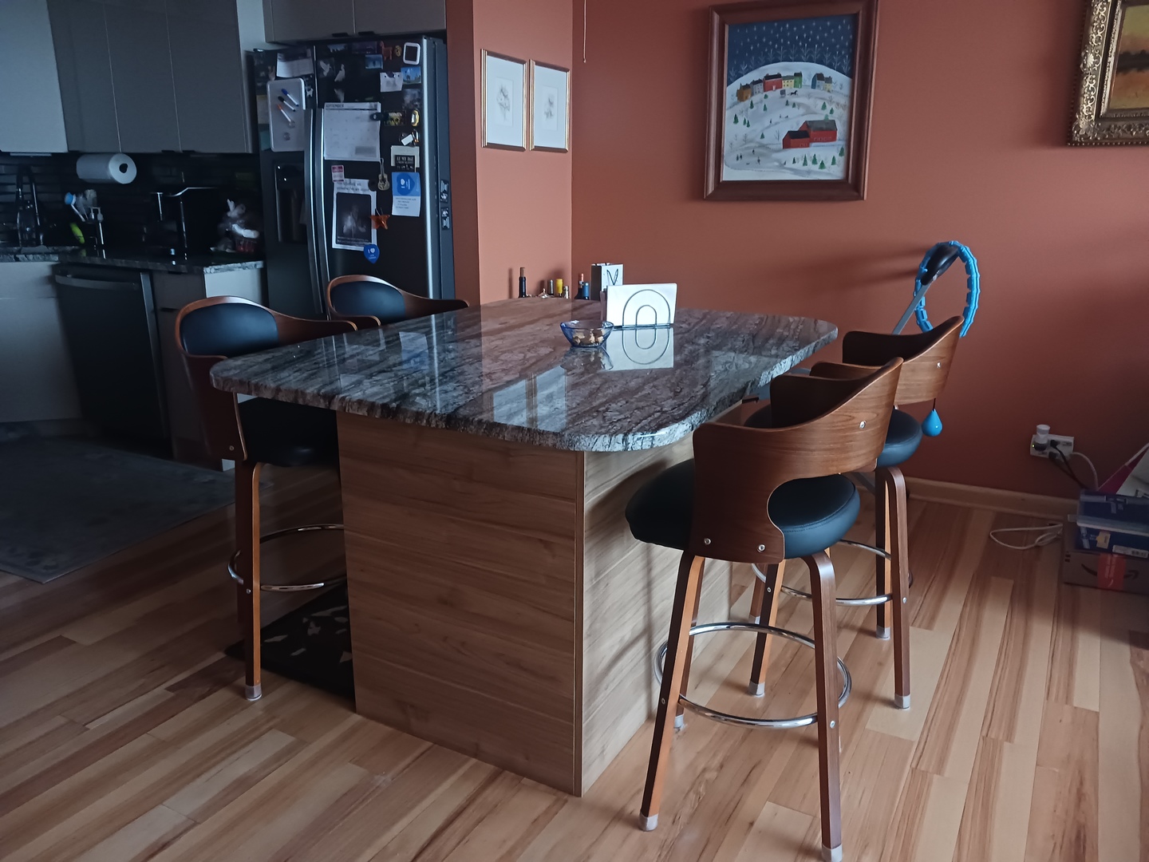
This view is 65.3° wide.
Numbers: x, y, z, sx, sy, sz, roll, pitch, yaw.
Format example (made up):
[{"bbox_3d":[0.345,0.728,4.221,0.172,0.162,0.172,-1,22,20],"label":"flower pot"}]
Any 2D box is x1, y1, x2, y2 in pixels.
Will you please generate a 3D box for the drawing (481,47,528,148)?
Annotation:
[{"bbox_3d":[-0.277,-1.329,3.628,0.022,0.360,0.303,9,18,28],"label":"drawing"}]

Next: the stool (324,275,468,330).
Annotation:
[{"bbox_3d":[-0.517,-0.006,2.964,0.530,0.985,0.510,9,18,28],"label":"stool"}]

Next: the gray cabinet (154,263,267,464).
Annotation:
[{"bbox_3d":[-1.565,-0.332,4.234,0.346,0.879,0.609,9,18,28],"label":"gray cabinet"}]

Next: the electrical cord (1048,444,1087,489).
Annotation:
[{"bbox_3d":[1.857,0.144,3.381,0.148,0.160,0.070,9,18,28],"label":"electrical cord"}]

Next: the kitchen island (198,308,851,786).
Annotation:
[{"bbox_3d":[-0.023,0.232,2.185,1.079,0.901,1.423,9,18,28],"label":"kitchen island"}]

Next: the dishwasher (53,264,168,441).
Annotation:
[{"bbox_3d":[-2.022,-0.406,4.381,0.609,0.819,0.619,9,18,28],"label":"dishwasher"}]

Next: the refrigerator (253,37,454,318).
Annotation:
[{"bbox_3d":[-0.783,-0.754,4.088,0.913,1.777,0.849,9,18,28],"label":"refrigerator"}]

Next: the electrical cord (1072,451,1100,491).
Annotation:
[{"bbox_3d":[1.910,0.159,3.354,0.111,0.147,0.070,9,18,28],"label":"electrical cord"}]

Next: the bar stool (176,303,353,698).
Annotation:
[{"bbox_3d":[-0.707,0.152,2.361,0.539,0.956,0.529,6,16,19],"label":"bar stool"}]

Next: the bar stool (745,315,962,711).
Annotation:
[{"bbox_3d":[0.670,0.173,2.311,0.524,0.954,0.509,7,17,23],"label":"bar stool"}]

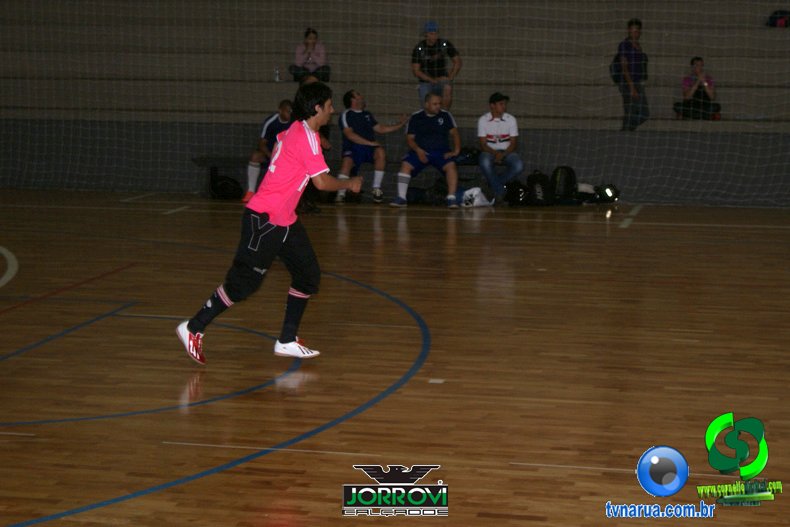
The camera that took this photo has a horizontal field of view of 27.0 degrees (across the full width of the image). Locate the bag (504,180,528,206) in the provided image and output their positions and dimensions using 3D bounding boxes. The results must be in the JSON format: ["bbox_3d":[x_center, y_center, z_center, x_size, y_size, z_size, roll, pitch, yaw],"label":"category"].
[{"bbox_3d":[1.469,-0.867,19.903,0.290,0.330,0.260,2,7,13],"label":"bag"}]

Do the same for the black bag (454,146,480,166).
[{"bbox_3d":[0.879,-1.326,20.236,0.360,0.240,0.260,2,7,13],"label":"black bag"}]

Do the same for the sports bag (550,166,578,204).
[{"bbox_3d":[2.051,-0.930,19.920,0.330,0.460,0.250,1,7,7],"label":"sports bag"}]

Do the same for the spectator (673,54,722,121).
[{"bbox_3d":[3.884,-2.279,21.202,0.600,0.820,0.600,2,7,10],"label":"spectator"}]

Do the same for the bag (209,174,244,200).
[{"bbox_3d":[-2.101,-0.966,20.585,0.380,0.300,0.280,2,7,13],"label":"bag"}]

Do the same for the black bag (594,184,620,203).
[{"bbox_3d":[2.588,-0.826,20.050,0.330,0.220,0.250,2,7,13],"label":"black bag"}]

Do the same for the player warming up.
[{"bbox_3d":[-0.714,-0.230,9.292,0.930,1.600,0.540,-2,7,-18],"label":"player warming up"}]

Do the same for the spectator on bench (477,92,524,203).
[{"bbox_3d":[1.278,-1.376,19.935,0.560,1.320,0.700,1,7,4],"label":"spectator on bench"}]

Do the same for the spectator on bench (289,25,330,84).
[{"bbox_3d":[-1.194,-2.900,22.982,0.530,0.850,0.620,1,7,5],"label":"spectator on bench"}]

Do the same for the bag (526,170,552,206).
[{"bbox_3d":[1.744,-0.910,19.867,0.310,0.430,0.230,1,7,5],"label":"bag"}]

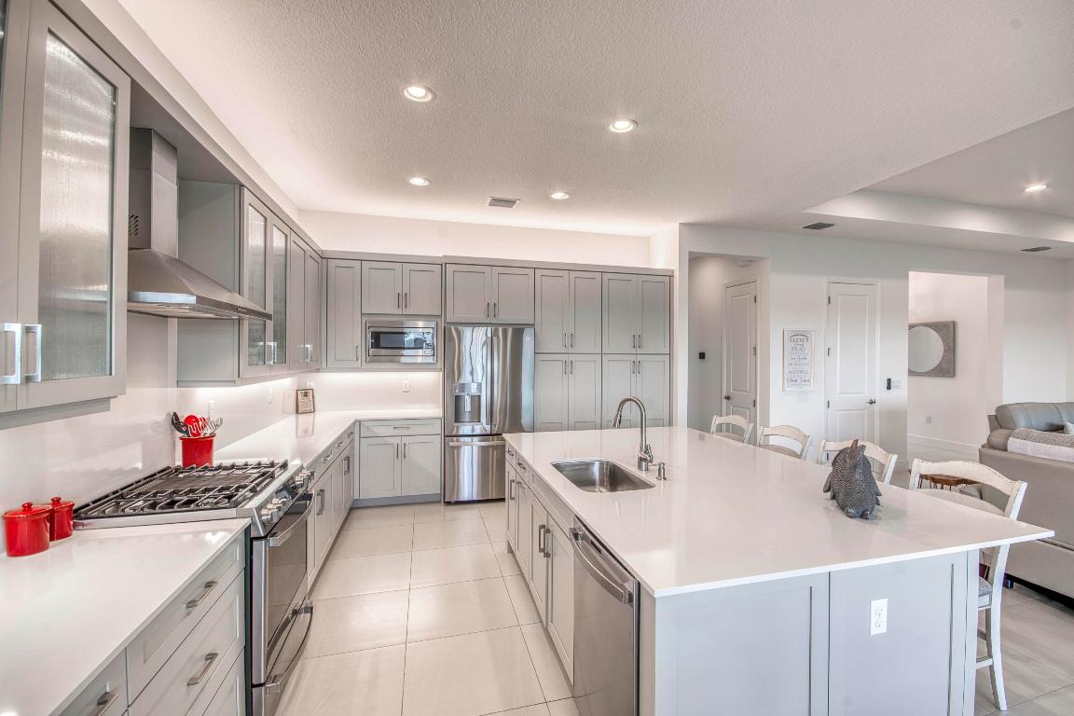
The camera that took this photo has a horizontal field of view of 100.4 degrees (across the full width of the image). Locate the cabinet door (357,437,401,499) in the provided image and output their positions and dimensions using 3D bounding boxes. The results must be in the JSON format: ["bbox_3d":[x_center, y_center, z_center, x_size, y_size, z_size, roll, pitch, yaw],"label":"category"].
[{"bbox_3d":[-1.542,1.070,4.411,0.372,0.598,0.020,0,0,-14],"label":"cabinet door"}]

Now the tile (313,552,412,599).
[{"bbox_3d":[-1.206,1.520,3.150,0.607,0.010,0.600,0,1,-14],"label":"tile"}]

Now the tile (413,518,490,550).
[{"bbox_3d":[-0.746,1.506,3.855,0.620,0.010,0.597,0,0,-14],"label":"tile"}]

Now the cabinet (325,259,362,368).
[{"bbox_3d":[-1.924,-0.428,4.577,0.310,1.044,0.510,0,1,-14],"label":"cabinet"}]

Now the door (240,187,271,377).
[{"bbox_3d":[-1.682,-0.418,2.677,0.030,1.049,0.420,0,0,-14],"label":"door"}]

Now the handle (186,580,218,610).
[{"bbox_3d":[-0.970,0.684,1.299,0.035,0.014,0.125,0,1,-14],"label":"handle"}]

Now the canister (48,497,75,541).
[{"bbox_3d":[-1.592,0.526,1.484,0.095,0.128,0.095,0,1,-14],"label":"canister"}]

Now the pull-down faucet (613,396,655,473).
[{"bbox_3d":[0.513,0.405,2.379,0.220,0.386,0.100,0,1,-14],"label":"pull-down faucet"}]

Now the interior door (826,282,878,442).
[{"bbox_3d":[4.048,0.283,5.769,0.768,2.443,0.038,0,1,-14],"label":"interior door"}]

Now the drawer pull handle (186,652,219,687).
[{"bbox_3d":[-0.967,0.901,1.298,0.031,0.012,0.130,0,1,-14],"label":"drawer pull handle"}]

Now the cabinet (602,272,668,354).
[{"bbox_3d":[1.056,-0.492,5.358,0.848,0.898,0.610,0,0,-14],"label":"cabinet"}]

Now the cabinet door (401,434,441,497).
[{"bbox_3d":[-1.167,1.082,4.525,0.388,0.605,0.022,0,1,-14],"label":"cabinet door"}]

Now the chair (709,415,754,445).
[{"bbox_3d":[1.383,0.991,3.675,0.520,1.030,0.460,0,1,-14],"label":"chair"}]

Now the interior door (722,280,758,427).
[{"bbox_3d":[2.680,0.277,5.867,0.035,2.445,0.590,0,1,-14],"label":"interior door"}]

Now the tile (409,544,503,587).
[{"bbox_3d":[-0.602,1.510,3.285,0.620,0.010,0.578,0,0,-14],"label":"tile"}]

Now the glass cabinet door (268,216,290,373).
[{"bbox_3d":[-1.706,-0.391,2.967,0.025,0.970,0.430,0,1,-14],"label":"glass cabinet door"}]

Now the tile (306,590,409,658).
[{"bbox_3d":[-1.063,1.515,2.575,0.615,0.010,0.574,0,0,-14],"label":"tile"}]

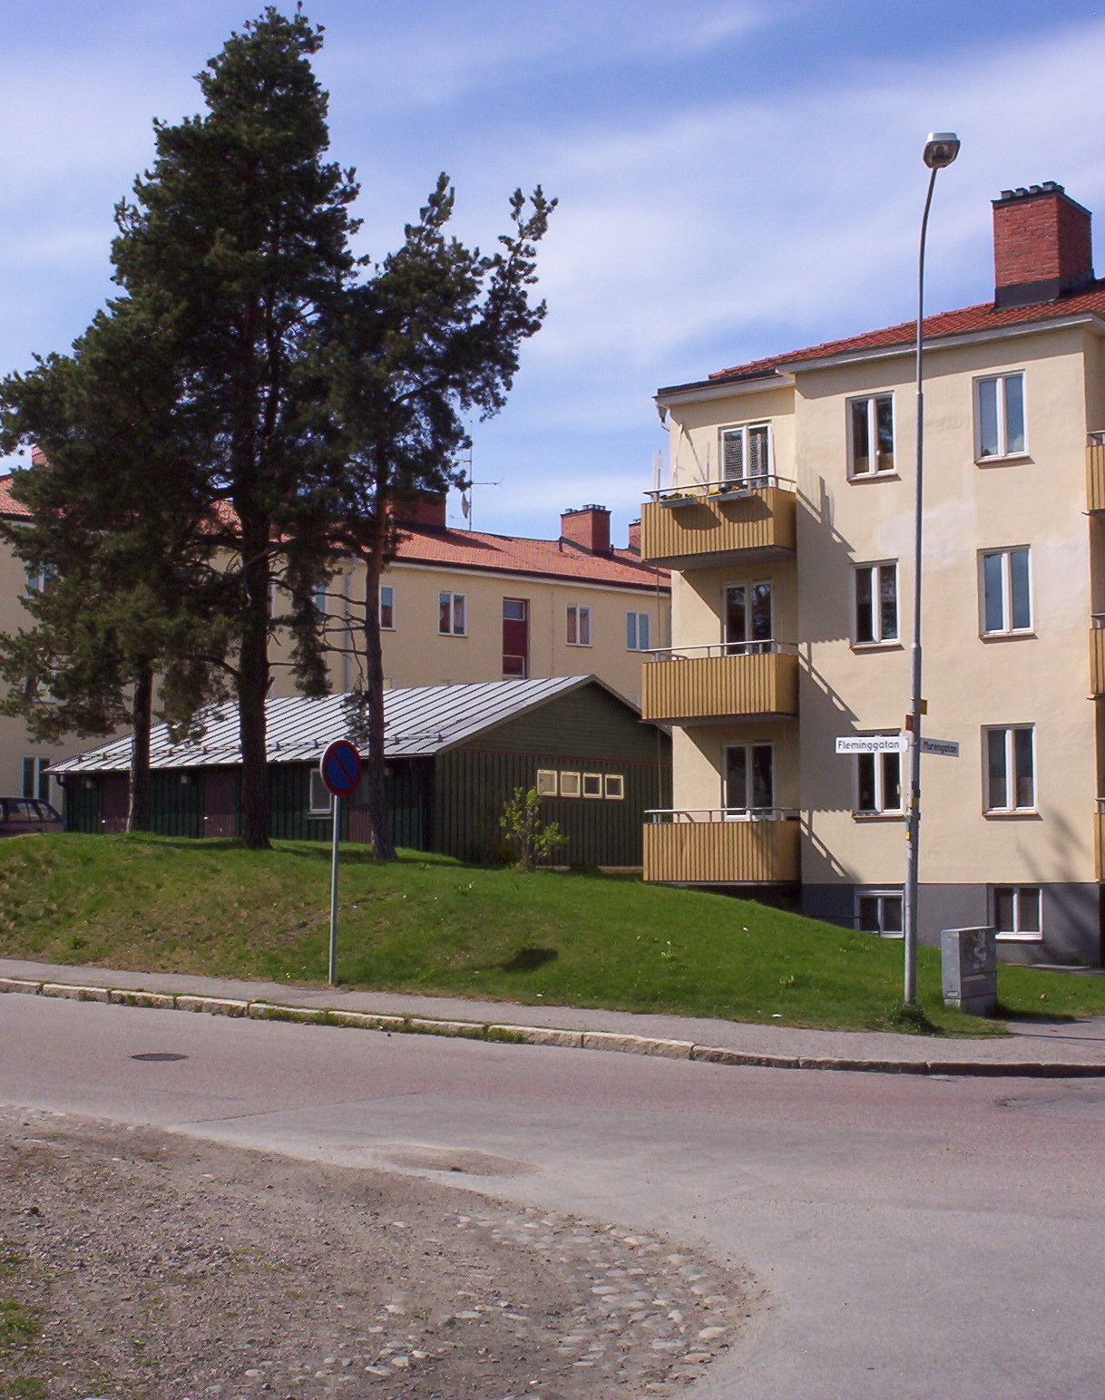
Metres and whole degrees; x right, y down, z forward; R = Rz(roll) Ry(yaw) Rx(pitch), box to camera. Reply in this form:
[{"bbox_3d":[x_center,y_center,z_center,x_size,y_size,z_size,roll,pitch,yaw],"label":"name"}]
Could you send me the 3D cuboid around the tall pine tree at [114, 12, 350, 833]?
[{"bbox_3d":[-4.840,-4.243,29.660,3.756,12.945,3.700,0,-5,0],"label":"tall pine tree"}]

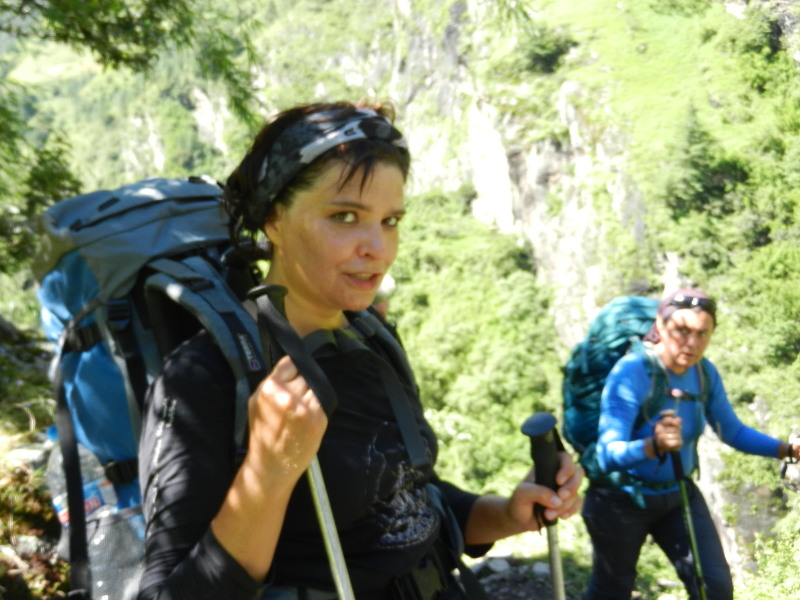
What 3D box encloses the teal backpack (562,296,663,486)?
[{"bbox_3d":[0.753,0.299,2.870,0.350,0.610,0.330,-1,16,-20],"label":"teal backpack"}]

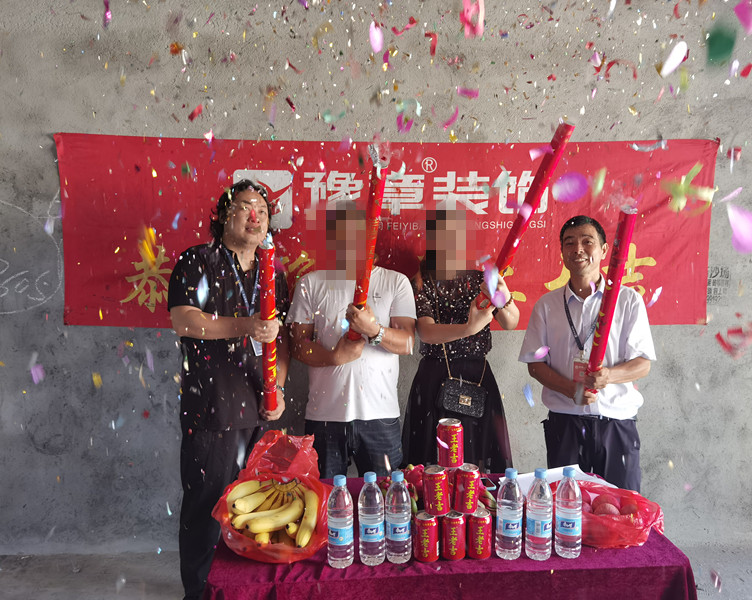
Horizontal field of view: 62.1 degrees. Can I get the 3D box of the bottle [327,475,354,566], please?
[{"bbox_3d":[-0.091,0.574,1.623,0.065,0.237,0.065,-1,7,0],"label":"bottle"}]

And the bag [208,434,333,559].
[{"bbox_3d":[-0.270,0.513,1.668,0.325,0.260,0.320,0,6,0],"label":"bag"}]

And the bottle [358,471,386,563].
[{"bbox_3d":[-0.010,0.571,1.635,0.065,0.237,0.065,-1,7,0],"label":"bottle"}]

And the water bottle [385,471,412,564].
[{"bbox_3d":[0.057,0.542,1.564,0.065,0.226,0.065,0,6,0],"label":"water bottle"}]

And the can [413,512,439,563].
[{"bbox_3d":[0.135,0.627,1.657,0.066,0.117,0.066,-1,7,0],"label":"can"}]

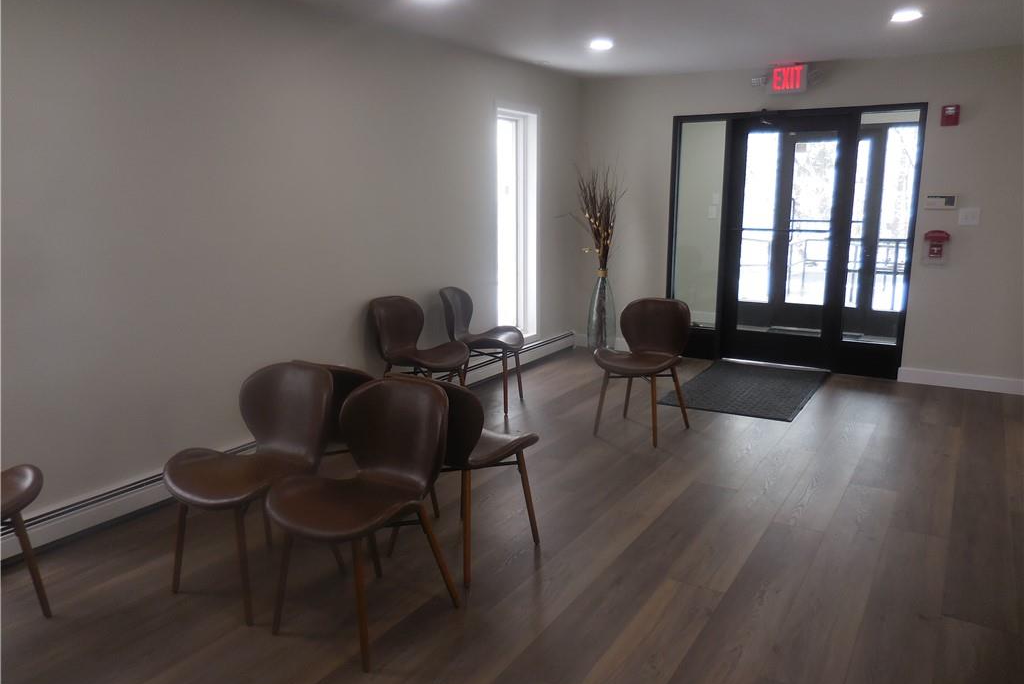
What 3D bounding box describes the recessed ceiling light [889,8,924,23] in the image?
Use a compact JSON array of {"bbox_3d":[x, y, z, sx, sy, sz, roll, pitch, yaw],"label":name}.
[{"bbox_3d":[2.244,-1.861,4.199,0.170,0.035,0.170,7,13,31],"label":"recessed ceiling light"}]

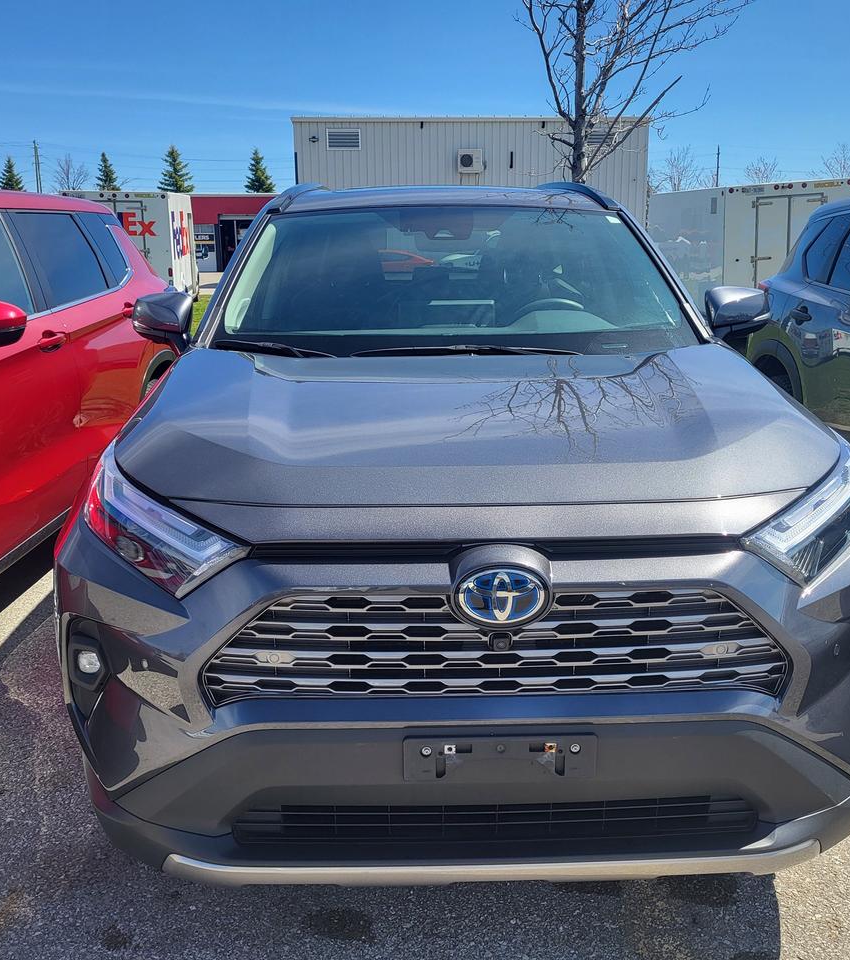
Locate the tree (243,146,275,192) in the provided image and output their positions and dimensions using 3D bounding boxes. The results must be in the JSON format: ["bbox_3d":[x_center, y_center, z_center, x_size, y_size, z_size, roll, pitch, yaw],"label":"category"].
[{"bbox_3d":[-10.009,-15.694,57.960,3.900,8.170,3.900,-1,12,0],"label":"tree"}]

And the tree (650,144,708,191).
[{"bbox_3d":[13.861,-14.602,53.155,4.500,7.410,4.500,-1,12,0],"label":"tree"}]

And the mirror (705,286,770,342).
[{"bbox_3d":[1.033,-0.546,3.181,0.220,0.200,0.150,-1,12,-1],"label":"mirror"}]

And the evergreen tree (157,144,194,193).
[{"bbox_3d":[-19.067,-21.101,74.850,4.800,9.528,4.800,-4,14,-15],"label":"evergreen tree"}]

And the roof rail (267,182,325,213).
[{"bbox_3d":[-0.488,-1.217,4.228,0.100,0.130,1.820,-1,13,-1],"label":"roof rail"}]

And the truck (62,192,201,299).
[{"bbox_3d":[-7.688,-5.991,25.845,2.420,2.850,6.300,-3,12,-8],"label":"truck"}]

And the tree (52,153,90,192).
[{"bbox_3d":[-28.064,-21.461,77.378,4.800,9.314,4.800,-6,14,-20],"label":"tree"}]

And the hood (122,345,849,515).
[{"bbox_3d":[0.114,-0.165,2.298,1.600,0.260,1.100,-1,12,-1],"label":"hood"}]

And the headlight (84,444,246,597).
[{"bbox_3d":[-0.515,0.077,1.914,0.400,0.230,0.500,-1,13,-1],"label":"headlight"}]

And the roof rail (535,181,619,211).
[{"bbox_3d":[0.601,-1.237,4.246,0.100,0.130,1.820,-1,13,-1],"label":"roof rail"}]

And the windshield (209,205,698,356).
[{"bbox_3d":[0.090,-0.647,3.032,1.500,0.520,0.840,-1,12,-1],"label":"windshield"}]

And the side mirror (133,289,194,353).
[{"bbox_3d":[-0.856,-0.517,3.139,0.220,0.200,0.150,-1,12,-1],"label":"side mirror"}]

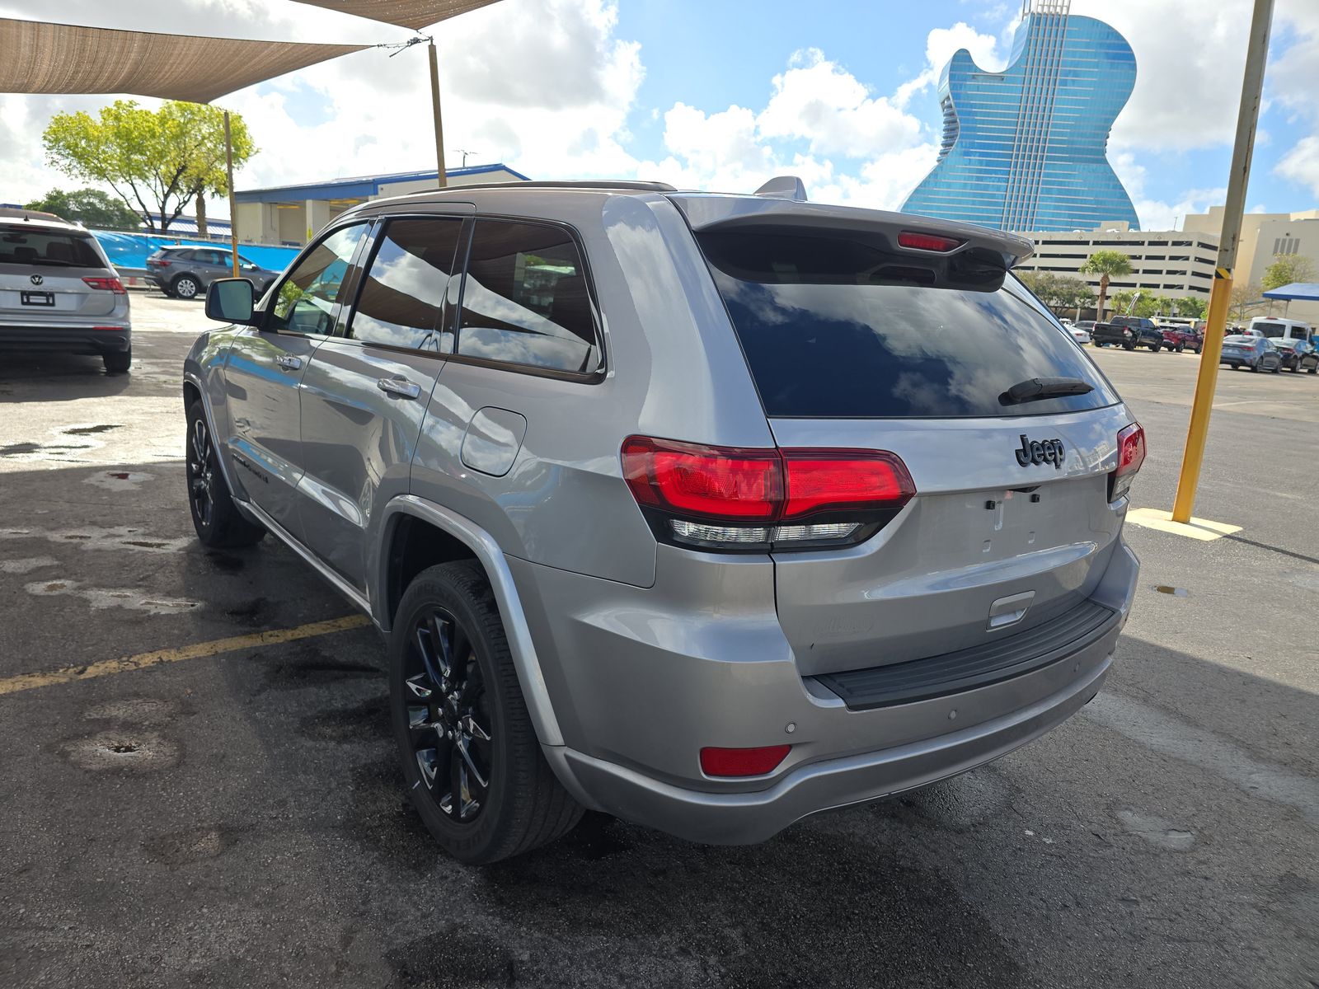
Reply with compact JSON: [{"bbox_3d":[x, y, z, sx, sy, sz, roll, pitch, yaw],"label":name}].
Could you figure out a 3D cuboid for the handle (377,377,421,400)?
[{"bbox_3d":[-0.681,-0.282,2.318,0.055,0.050,0.250,-6,17,-38],"label":"handle"}]

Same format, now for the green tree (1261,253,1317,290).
[{"bbox_3d":[49.964,-15.390,70.843,3.480,7.860,3.130,12,15,33],"label":"green tree"}]

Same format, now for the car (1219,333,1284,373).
[{"bbox_3d":[24.512,-5.876,36.437,4.600,1.440,1.800,-7,17,-40],"label":"car"}]

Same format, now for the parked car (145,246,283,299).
[{"bbox_3d":[-13.951,-7.125,28.297,4.580,1.670,1.880,-5,16,-37],"label":"parked car"}]

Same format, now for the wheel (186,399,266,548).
[{"bbox_3d":[-2.219,-0.111,4.490,0.270,0.770,0.770,-5,16,-37],"label":"wheel"}]

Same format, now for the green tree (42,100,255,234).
[{"bbox_3d":[-22.440,-13.365,38.830,7.990,7.740,7.190,-3,14,-29],"label":"green tree"}]

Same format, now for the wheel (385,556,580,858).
[{"bbox_3d":[-0.450,0.536,2.266,0.270,0.770,0.770,-5,16,-37],"label":"wheel"}]

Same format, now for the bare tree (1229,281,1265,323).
[{"bbox_3d":[42.016,-12.854,63.246,3.200,5.400,3.200,4,13,0],"label":"bare tree"}]

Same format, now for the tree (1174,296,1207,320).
[{"bbox_3d":[53.170,-17.638,88.502,2.830,4.680,2.550,11,14,29],"label":"tree"}]

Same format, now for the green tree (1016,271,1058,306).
[{"bbox_3d":[30.988,-15.881,72.037,3.800,5.600,3.800,4,13,0],"label":"green tree"}]

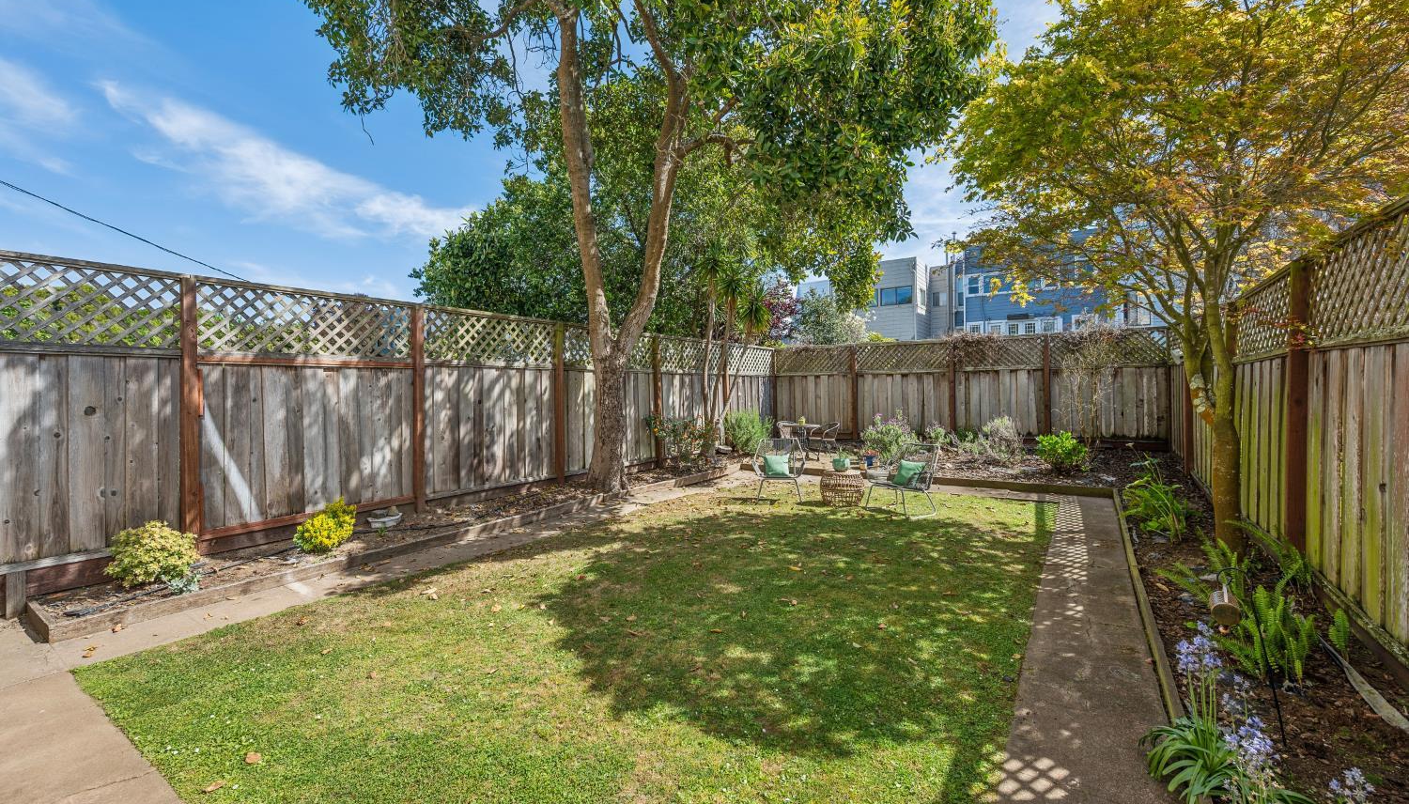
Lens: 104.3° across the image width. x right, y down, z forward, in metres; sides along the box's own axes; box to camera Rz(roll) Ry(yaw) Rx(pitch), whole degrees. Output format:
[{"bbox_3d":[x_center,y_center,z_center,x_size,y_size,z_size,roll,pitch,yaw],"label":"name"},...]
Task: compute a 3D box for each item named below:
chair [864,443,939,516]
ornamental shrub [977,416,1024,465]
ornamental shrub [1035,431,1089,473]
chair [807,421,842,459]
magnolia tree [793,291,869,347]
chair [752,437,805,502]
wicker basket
[{"bbox_3d":[2.351,0.881,6.493,0.680,0.800,0.690,-1,1,-30],"label":"chair"},{"bbox_3d":[5.189,0.666,9.600,0.720,0.840,0.680,1,1,28],"label":"ornamental shrub"},{"bbox_3d":[5.485,0.768,8.400,0.730,0.640,0.700,1,1,33],"label":"ornamental shrub"},{"bbox_3d":[2.321,0.743,10.594,0.550,0.730,0.530,-1,1,-30],"label":"chair"},{"bbox_3d":[4.641,-1.473,19.958,2.800,4.900,2.800,0,1,13],"label":"magnolia tree"},{"bbox_3d":[0.984,0.896,7.193,0.690,0.800,0.680,0,1,5],"label":"chair"},{"bbox_3d":[1.753,1.079,6.976,0.560,0.410,0.560,0,1,0],"label":"wicker basket"}]

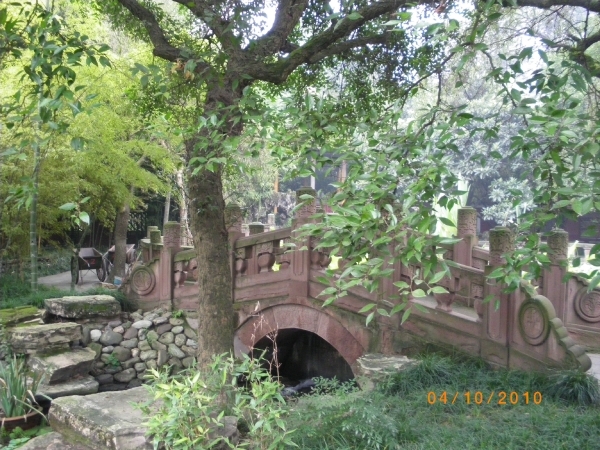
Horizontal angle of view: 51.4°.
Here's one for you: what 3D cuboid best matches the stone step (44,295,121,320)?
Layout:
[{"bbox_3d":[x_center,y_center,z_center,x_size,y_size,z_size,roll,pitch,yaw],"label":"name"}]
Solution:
[{"bbox_3d":[-3.300,1.240,9.500,1.020,0.280,0.580,0,1,-6],"label":"stone step"}]

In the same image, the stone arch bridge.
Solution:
[{"bbox_3d":[0.757,0.730,9.270,7.300,2.400,2.900,1,1,39],"label":"stone arch bridge"}]

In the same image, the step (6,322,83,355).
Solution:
[{"bbox_3d":[-3.620,1.620,8.950,0.950,0.310,0.600,0,1,-14],"label":"step"}]

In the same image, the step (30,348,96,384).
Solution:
[{"bbox_3d":[-3.130,1.820,8.300,0.820,0.230,0.700,0,1,-24],"label":"step"}]

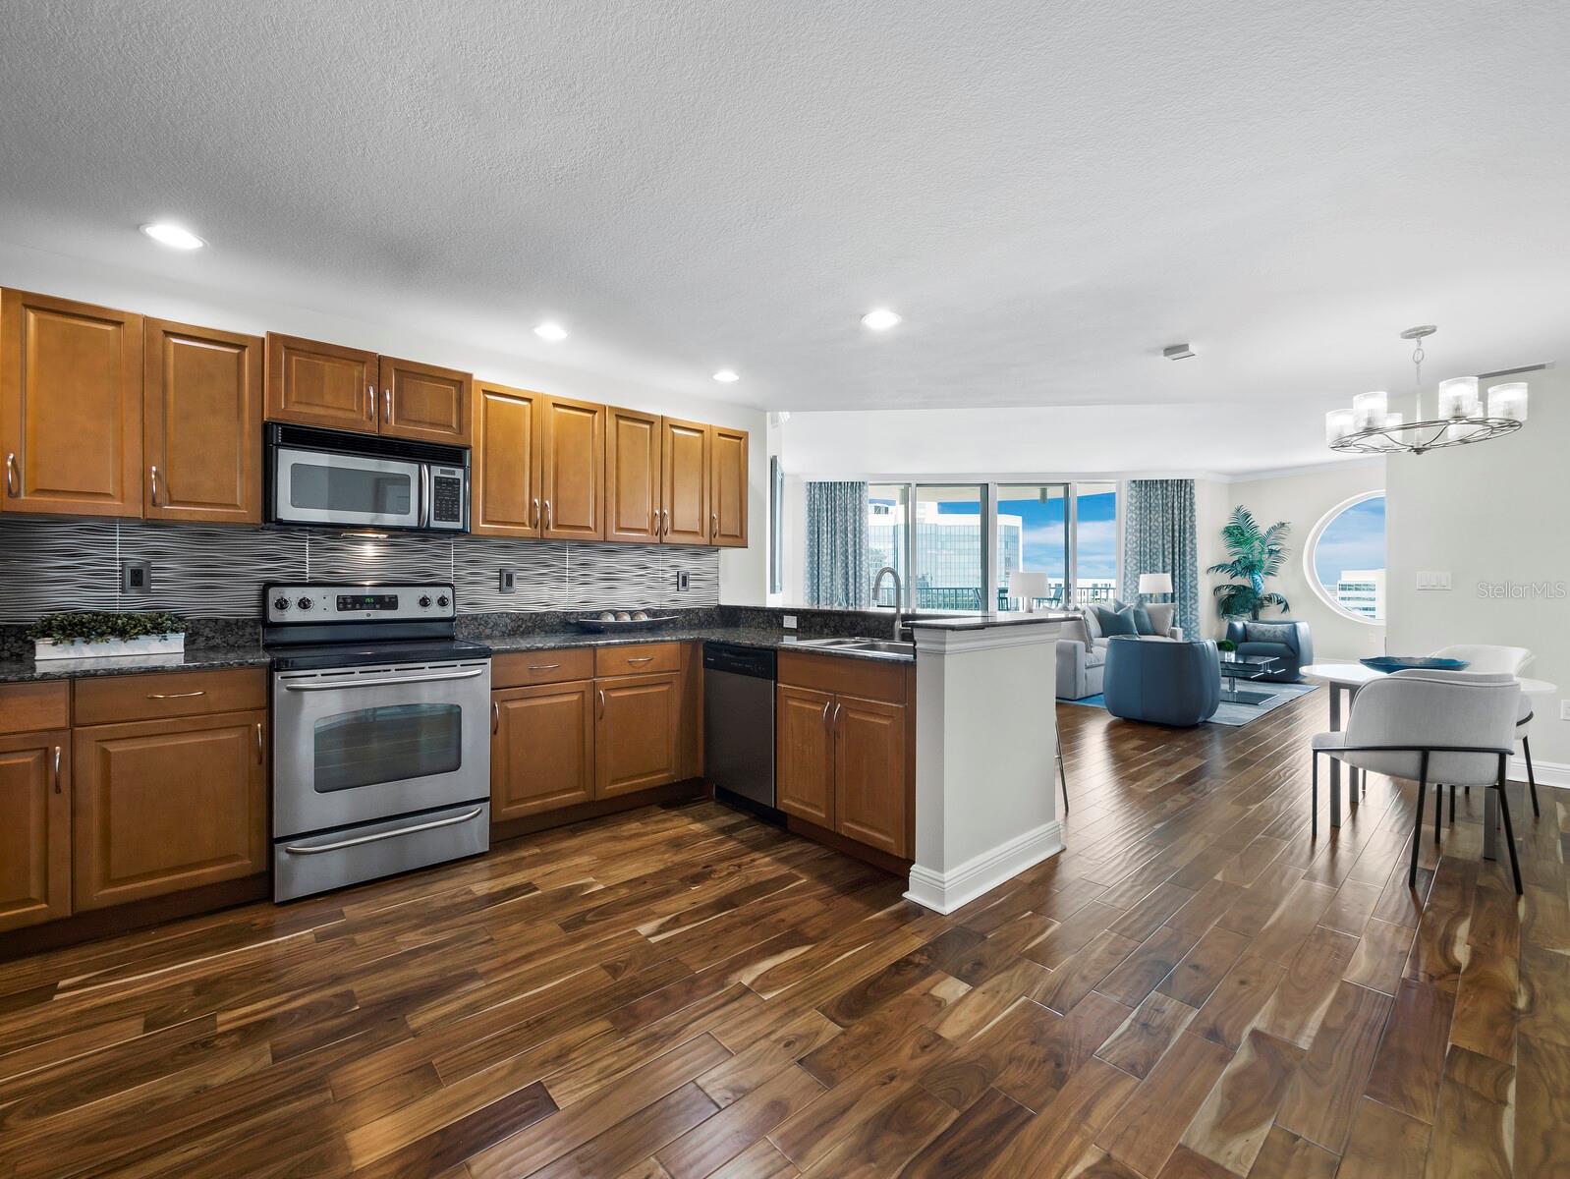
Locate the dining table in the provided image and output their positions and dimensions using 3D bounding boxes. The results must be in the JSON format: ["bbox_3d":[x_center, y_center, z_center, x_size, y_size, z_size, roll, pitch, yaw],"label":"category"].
[{"bbox_3d":[3.082,0.786,3.100,0.890,0.735,0.890,0,0,-39],"label":"dining table"}]

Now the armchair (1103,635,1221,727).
[{"bbox_3d":[3.457,0.809,5.799,0.810,0.725,0.790,0,0,-39],"label":"armchair"}]

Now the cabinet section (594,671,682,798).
[{"bbox_3d":[-0.925,0.754,3.526,0.477,0.603,0.550,0,0,-39],"label":"cabinet section"}]

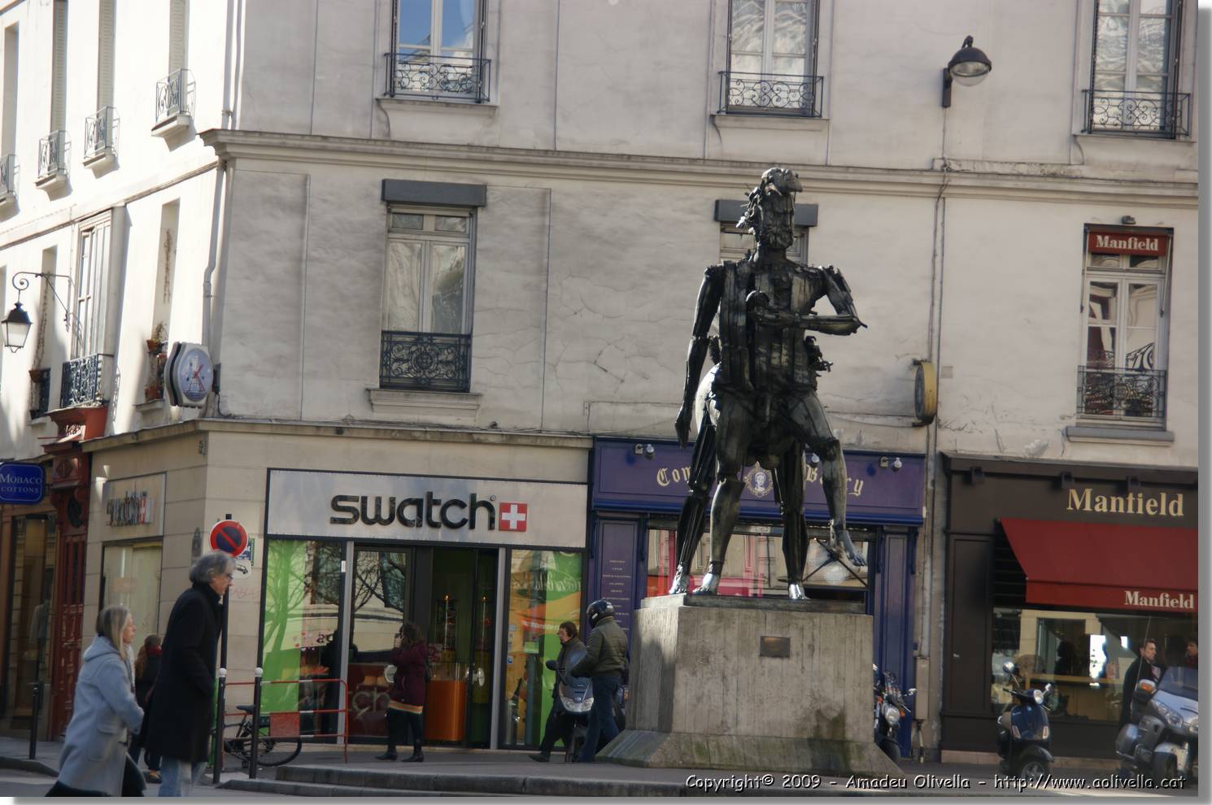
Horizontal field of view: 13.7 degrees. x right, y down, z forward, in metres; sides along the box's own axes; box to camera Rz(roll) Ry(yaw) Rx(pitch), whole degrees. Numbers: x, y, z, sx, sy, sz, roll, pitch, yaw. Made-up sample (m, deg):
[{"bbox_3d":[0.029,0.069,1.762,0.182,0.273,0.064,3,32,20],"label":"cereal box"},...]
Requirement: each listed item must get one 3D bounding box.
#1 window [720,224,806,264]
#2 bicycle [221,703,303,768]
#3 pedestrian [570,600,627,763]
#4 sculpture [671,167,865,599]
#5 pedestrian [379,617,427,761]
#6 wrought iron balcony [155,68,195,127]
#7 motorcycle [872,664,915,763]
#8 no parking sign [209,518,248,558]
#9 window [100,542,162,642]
[{"bbox_3d":[1.912,-1.060,63.026,1.140,2.280,0.220,3,-4,-9],"label":"window"},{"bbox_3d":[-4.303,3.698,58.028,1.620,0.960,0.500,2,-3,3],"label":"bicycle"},{"bbox_3d":[-0.104,3.218,58.246,0.540,1.870,0.520,1,-4,25],"label":"pedestrian"},{"bbox_3d":[1.713,-0.199,57.439,2.120,4.800,3.500,3,-4,-9],"label":"sculpture"},{"bbox_3d":[-2.456,3.447,60.252,0.560,1.660,0.500,2,-3,10],"label":"pedestrian"},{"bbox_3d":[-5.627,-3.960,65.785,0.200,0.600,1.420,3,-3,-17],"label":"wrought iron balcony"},{"bbox_3d":[3.200,3.840,62.609,0.720,1.200,2.000,3,-3,-17],"label":"motorcycle"},{"bbox_3d":[-4.392,1.592,58.900,0.450,0.450,0.050,3,-4,-5],"label":"no parking sign"},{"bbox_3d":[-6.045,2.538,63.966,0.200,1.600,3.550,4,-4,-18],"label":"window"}]

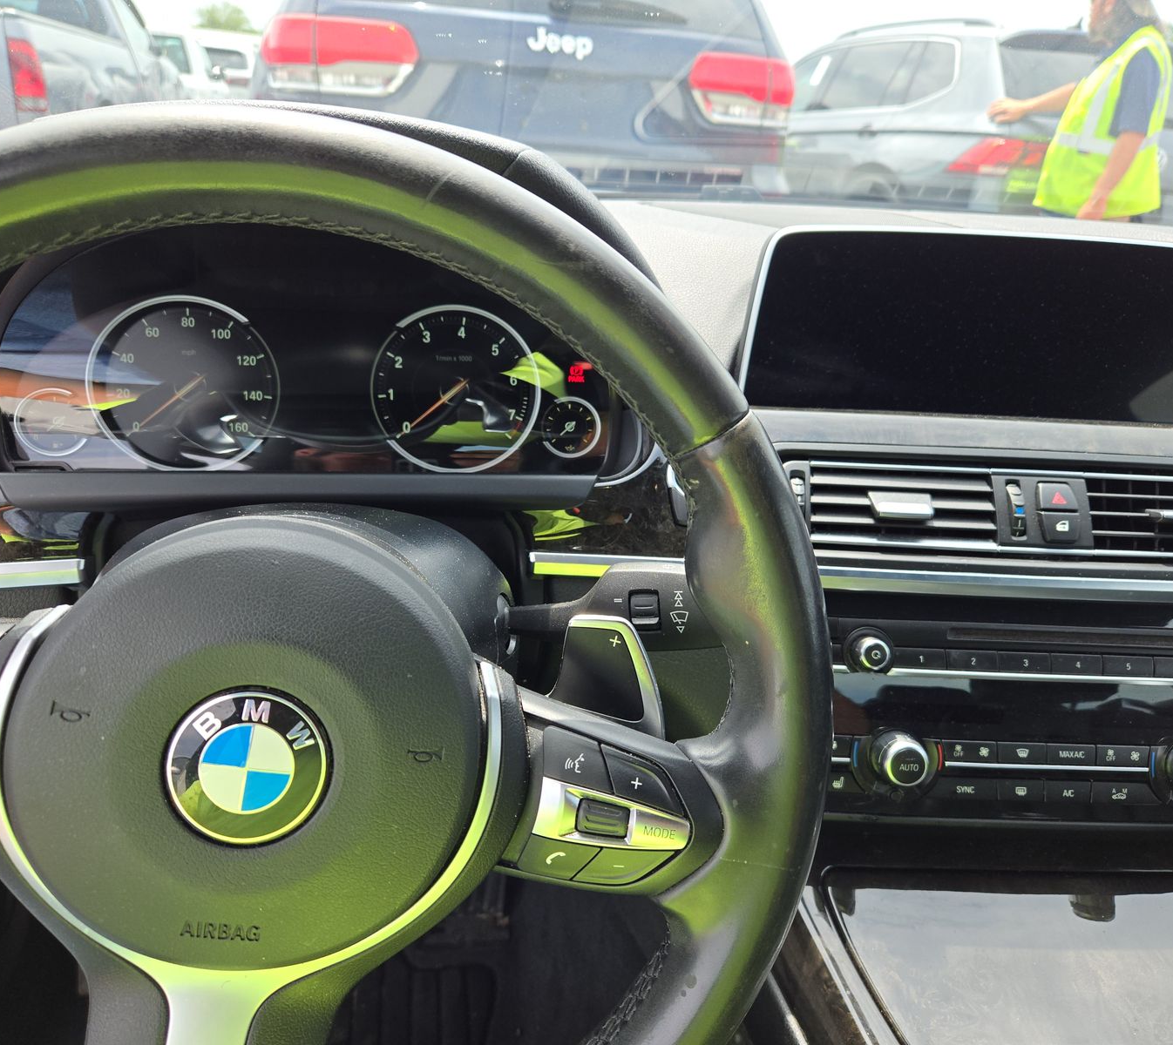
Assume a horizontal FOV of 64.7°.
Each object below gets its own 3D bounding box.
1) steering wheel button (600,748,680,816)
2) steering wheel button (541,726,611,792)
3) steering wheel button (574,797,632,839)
[{"bbox_3d":[0.018,0.085,0.307,0.028,0.017,0.007,12,-4,-9],"label":"steering wheel button"},{"bbox_3d":[-0.003,0.077,0.303,0.024,0.017,0.007,12,-4,-9],"label":"steering wheel button"},{"bbox_3d":[0.005,0.097,0.304,0.016,0.011,0.007,11,-3,-9],"label":"steering wheel button"}]

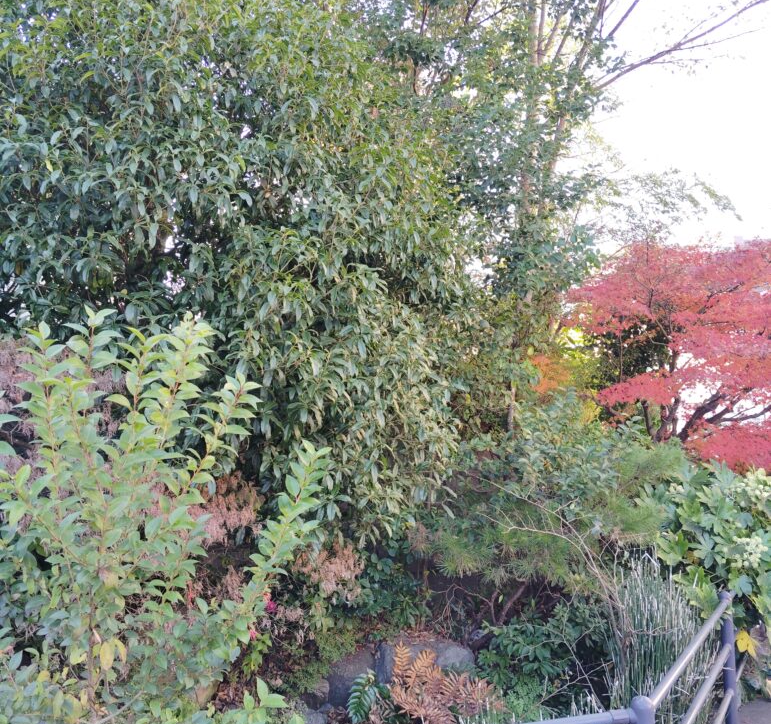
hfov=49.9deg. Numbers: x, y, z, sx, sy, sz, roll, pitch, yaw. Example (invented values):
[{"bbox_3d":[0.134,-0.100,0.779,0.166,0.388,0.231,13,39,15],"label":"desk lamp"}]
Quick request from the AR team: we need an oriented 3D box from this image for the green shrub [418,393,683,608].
[{"bbox_3d":[1.060,0.880,5.350,1.600,1.250,1.350,0,-6,3],"label":"green shrub"}]

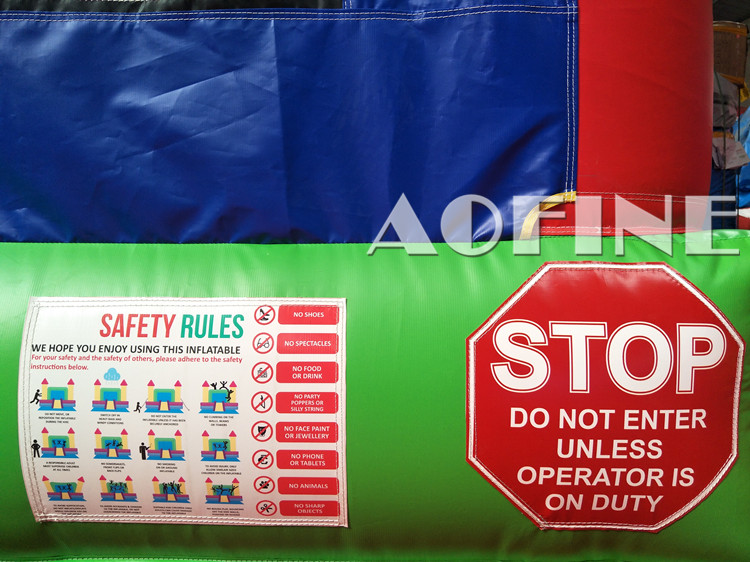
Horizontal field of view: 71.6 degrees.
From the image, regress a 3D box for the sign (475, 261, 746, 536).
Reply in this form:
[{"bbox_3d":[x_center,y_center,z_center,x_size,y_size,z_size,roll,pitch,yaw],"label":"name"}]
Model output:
[{"bbox_3d":[0.322,0.163,0.727,0.387,0.378,0.040,0,3,0],"label":"sign"}]

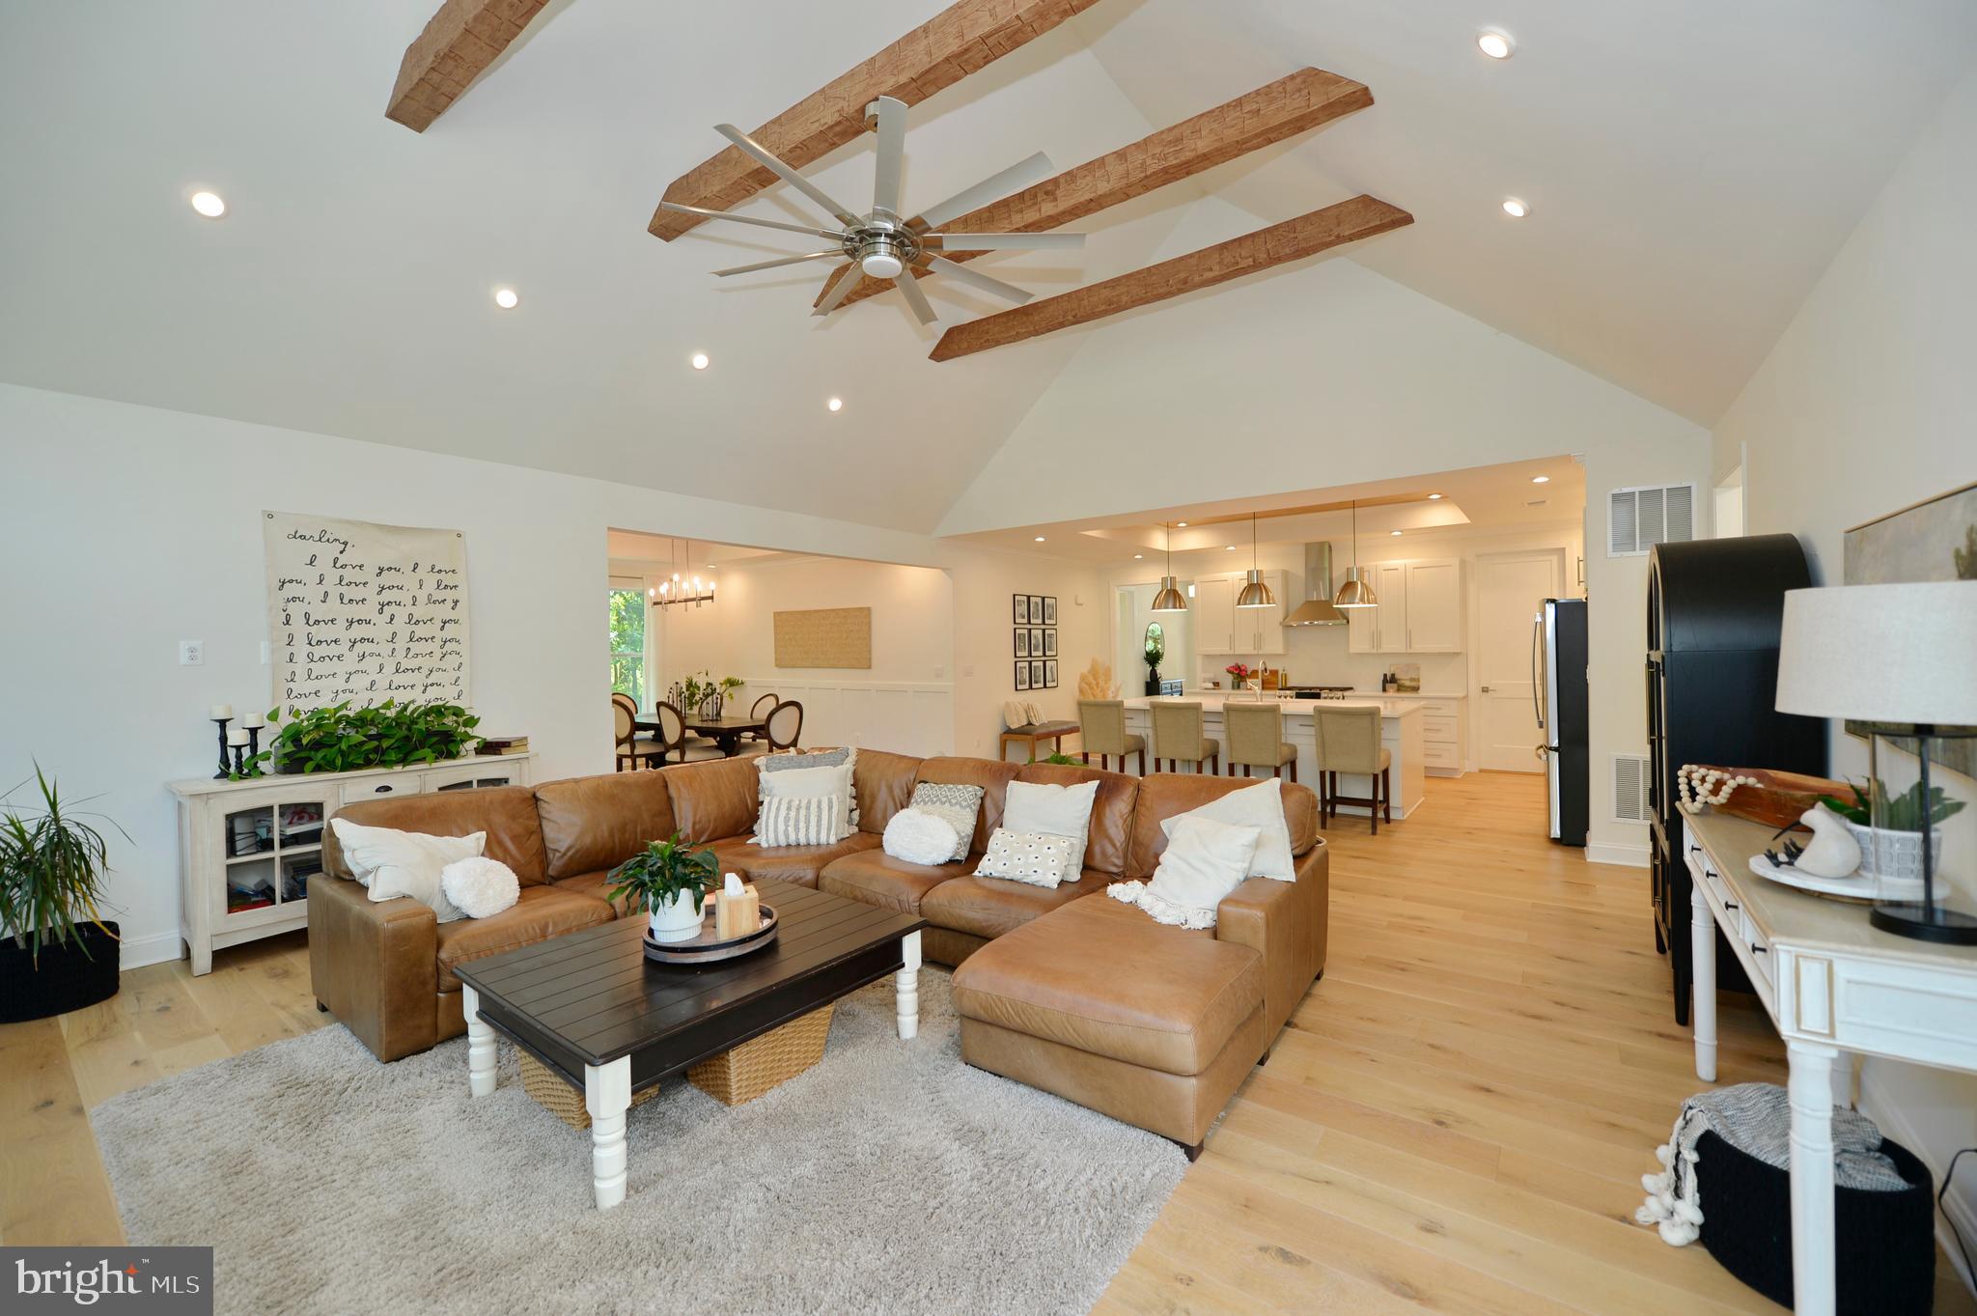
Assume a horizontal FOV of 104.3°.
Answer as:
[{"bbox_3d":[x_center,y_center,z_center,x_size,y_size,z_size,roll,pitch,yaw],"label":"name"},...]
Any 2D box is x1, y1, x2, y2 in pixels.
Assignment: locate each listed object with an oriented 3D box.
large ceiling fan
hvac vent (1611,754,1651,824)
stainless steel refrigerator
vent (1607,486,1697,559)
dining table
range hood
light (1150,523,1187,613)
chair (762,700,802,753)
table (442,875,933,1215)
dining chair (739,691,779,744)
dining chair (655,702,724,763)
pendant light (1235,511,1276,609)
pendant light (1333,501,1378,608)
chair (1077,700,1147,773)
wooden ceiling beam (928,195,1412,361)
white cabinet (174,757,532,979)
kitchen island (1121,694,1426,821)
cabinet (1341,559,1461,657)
[{"bbox_3d":[-0.464,-2.045,3.366,1.770,0.720,1.770,-1,1,36],"label":"large ceiling fan"},{"bbox_3d":[4.247,0.849,4.874,0.430,0.445,0.020,-1,0,37],"label":"hvac vent"},{"bbox_3d":[4.710,0.471,5.838,0.860,1.780,0.910,-1,1,36],"label":"stainless steel refrigerator"},{"bbox_3d":[4.216,-0.866,4.882,0.430,0.435,0.020,-1,0,37],"label":"vent"},{"bbox_3d":[-3.379,1.103,8.862,2.200,0.760,0.920,-1,1,36],"label":"dining table"},{"bbox_3d":[4.101,-0.919,9.521,0.770,1.000,0.500,-1,1,36],"label":"range hood"},{"bbox_3d":[1.931,-1.042,8.245,0.385,1.080,0.385,-1,1,36],"label":"light"},{"bbox_3d":[-2.333,0.976,8.160,0.590,0.990,0.510,-1,1,36],"label":"chair"},{"bbox_3d":[-0.959,1.200,2.649,0.915,0.408,1.215,-1,0,38],"label":"table"},{"bbox_3d":[-3.111,0.991,10.034,0.500,1.000,0.580,-1,0,37],"label":"dining chair"},{"bbox_3d":[-3.250,0.986,8.409,0.500,1.000,0.580,-1,0,37],"label":"dining chair"},{"bbox_3d":[2.602,-1.001,7.489,0.360,1.009,0.360,-1,0,37],"label":"pendant light"},{"bbox_3d":[3.315,-0.991,6.950,0.360,1.060,0.360,-1,0,37],"label":"pendant light"},{"bbox_3d":[1.216,0.907,7.590,0.485,1.000,0.560,-1,1,36],"label":"chair"},{"bbox_3d":[0.987,-2.582,5.392,3.510,0.190,0.122,-1,1,36],"label":"wooden ceiling beam"},{"bbox_3d":[-3.372,1.038,4.188,0.425,0.865,1.466,-1,0,37],"label":"white cabinet"},{"bbox_3d":[2.635,0.918,7.545,2.780,0.915,1.550,-1,0,37],"label":"kitchen island"},{"bbox_3d":[4.910,-0.584,9.057,1.145,1.040,0.340,-1,1,36],"label":"cabinet"}]

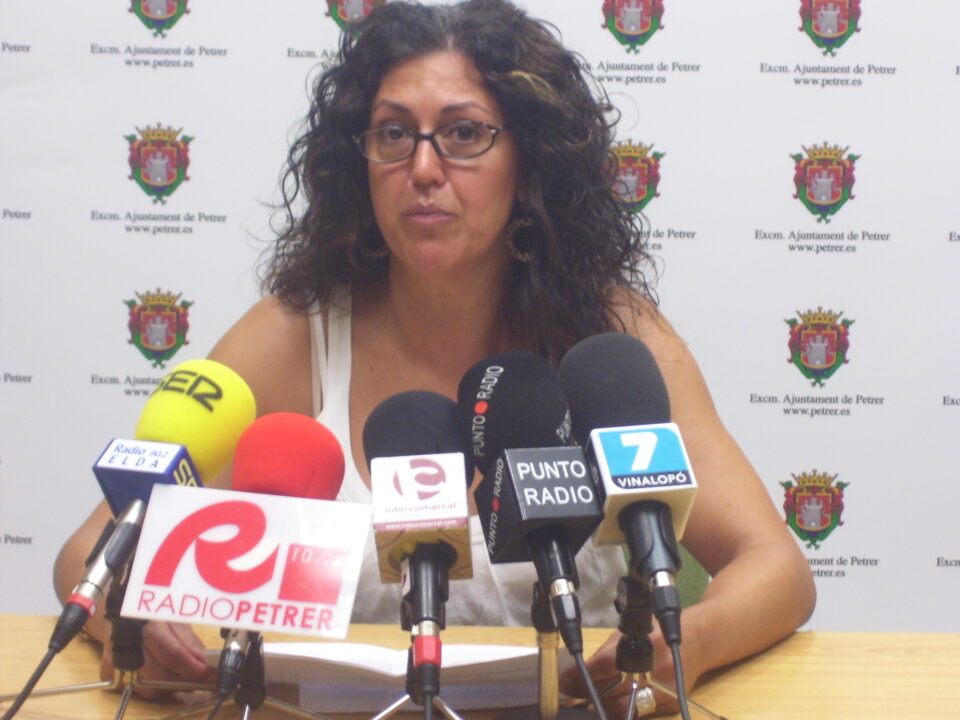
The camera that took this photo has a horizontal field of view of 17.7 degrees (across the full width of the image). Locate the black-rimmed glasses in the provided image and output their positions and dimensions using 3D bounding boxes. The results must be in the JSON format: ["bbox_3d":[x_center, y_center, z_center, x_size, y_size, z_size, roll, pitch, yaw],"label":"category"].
[{"bbox_3d":[-0.038,-0.198,2.808,0.134,0.038,0.132,-4,2,7],"label":"black-rimmed glasses"}]

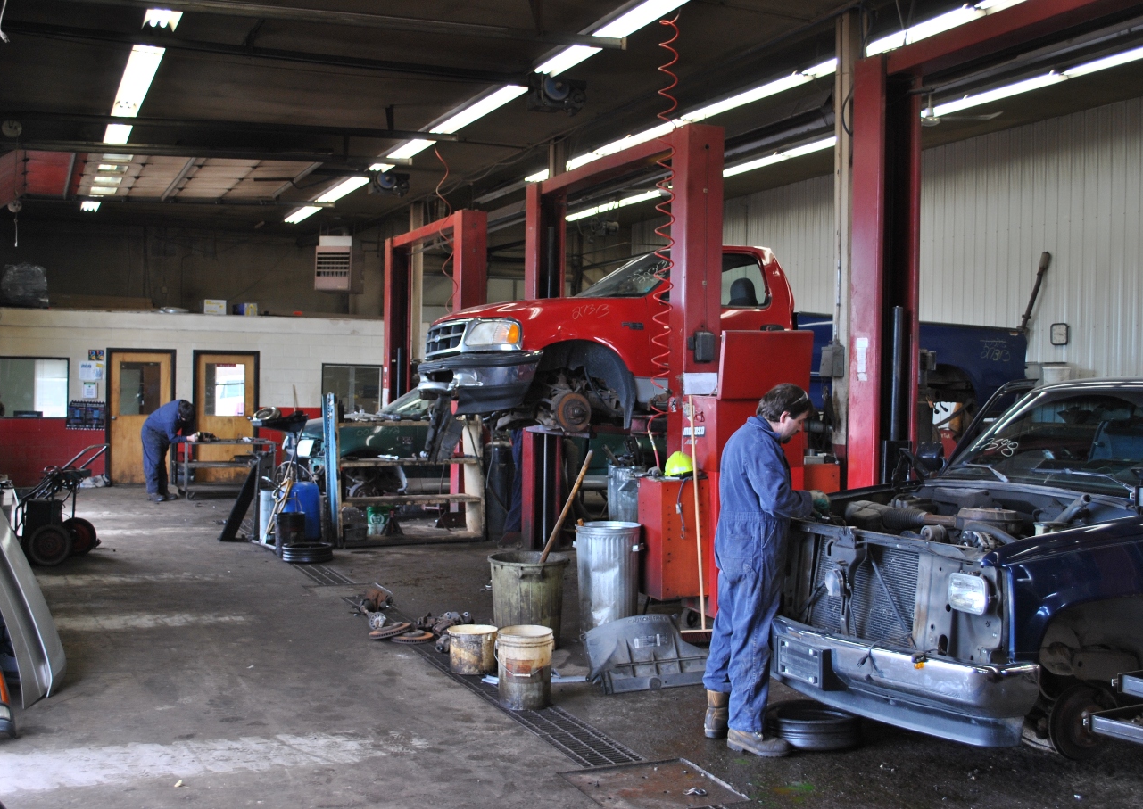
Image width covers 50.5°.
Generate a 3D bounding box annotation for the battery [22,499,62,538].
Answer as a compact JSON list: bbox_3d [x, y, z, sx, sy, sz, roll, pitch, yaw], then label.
[{"bbox_3d":[-4.770,1.040,10.930,0.290,0.350,0.250,1,1,0],"label":"battery"}]

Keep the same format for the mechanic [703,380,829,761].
[{"bbox_3d":[0.916,0.784,5.710,0.570,1.710,0.490,0,1,-15],"label":"mechanic"}]

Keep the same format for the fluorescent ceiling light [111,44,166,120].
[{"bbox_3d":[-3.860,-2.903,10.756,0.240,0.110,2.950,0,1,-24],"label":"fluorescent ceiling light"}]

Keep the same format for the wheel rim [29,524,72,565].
[{"bbox_3d":[-4.633,1.247,10.784,0.370,0.370,0.100,0,1,-8],"label":"wheel rim"}]

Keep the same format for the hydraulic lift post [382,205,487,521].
[{"bbox_3d":[-1.786,-0.433,15.293,0.450,3.600,3.350,0,1,-24],"label":"hydraulic lift post"}]

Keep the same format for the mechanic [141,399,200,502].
[{"bbox_3d":[-5.522,0.624,16.669,0.780,1.400,0.520,0,1,-10],"label":"mechanic"}]

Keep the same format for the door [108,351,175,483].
[{"bbox_3d":[-6.722,0.186,18.918,1.000,2.070,0.110,0,1,-24],"label":"door"}]

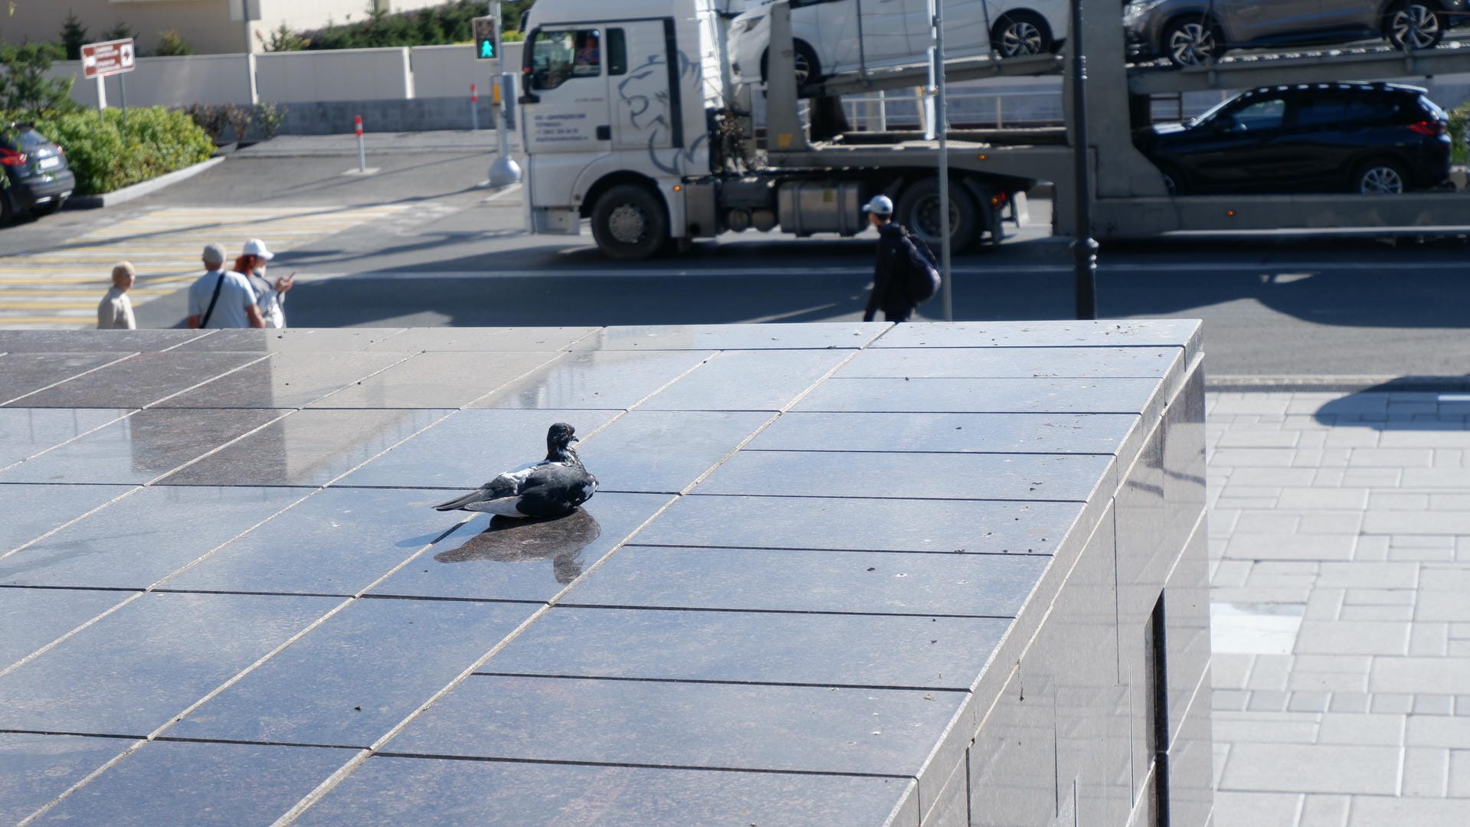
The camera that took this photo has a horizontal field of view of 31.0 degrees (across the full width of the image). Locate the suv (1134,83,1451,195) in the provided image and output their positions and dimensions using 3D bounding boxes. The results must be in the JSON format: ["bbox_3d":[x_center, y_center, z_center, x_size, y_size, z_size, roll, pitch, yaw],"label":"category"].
[{"bbox_3d":[6.551,-3.197,32.011,4.370,1.526,1.824,0,9,20],"label":"suv"}]

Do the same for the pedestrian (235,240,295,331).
[{"bbox_3d":[-3.617,-0.534,20.524,0.450,1.640,0.460,-5,9,-12],"label":"pedestrian"}]

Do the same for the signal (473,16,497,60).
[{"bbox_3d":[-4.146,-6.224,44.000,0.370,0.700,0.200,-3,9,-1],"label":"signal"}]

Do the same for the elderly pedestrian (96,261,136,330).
[{"bbox_3d":[-4.698,-0.375,20.320,0.330,1.580,0.460,-8,10,-30],"label":"elderly pedestrian"}]

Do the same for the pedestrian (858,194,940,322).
[{"bbox_3d":[1.283,-0.802,20.129,0.620,1.710,0.520,0,9,20],"label":"pedestrian"}]

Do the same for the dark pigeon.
[{"bbox_3d":[-0.343,0.092,4.130,0.265,0.140,0.115,-6,9,-19],"label":"dark pigeon"}]

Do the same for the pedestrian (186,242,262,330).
[{"bbox_3d":[-3.873,-0.466,20.327,0.560,1.680,0.360,-1,9,10],"label":"pedestrian"}]

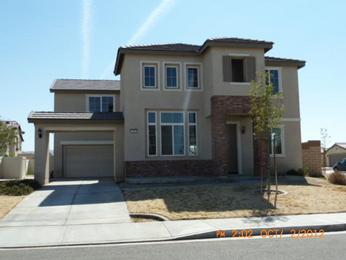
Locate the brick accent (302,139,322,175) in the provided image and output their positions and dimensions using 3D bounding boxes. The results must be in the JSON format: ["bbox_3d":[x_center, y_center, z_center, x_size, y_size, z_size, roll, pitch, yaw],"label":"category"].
[{"bbox_3d":[7.726,1.607,22.400,1.150,2.000,0.400,0,-6,-10],"label":"brick accent"}]

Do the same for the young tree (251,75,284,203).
[{"bbox_3d":[3.472,0.147,14.700,1.200,4.450,1.200,0,-6,-10],"label":"young tree"}]

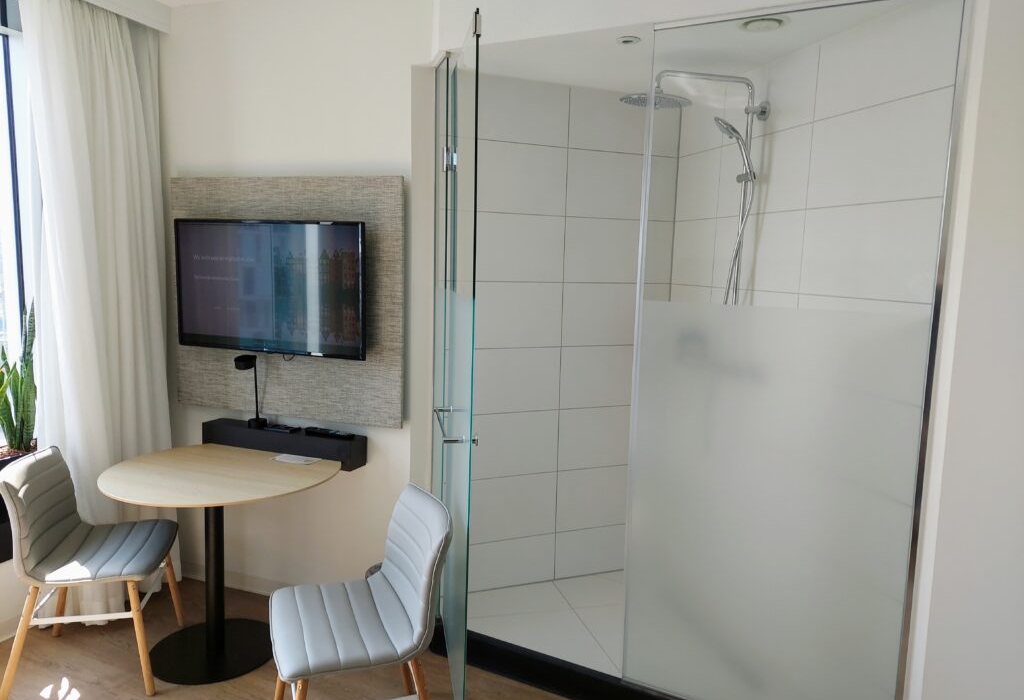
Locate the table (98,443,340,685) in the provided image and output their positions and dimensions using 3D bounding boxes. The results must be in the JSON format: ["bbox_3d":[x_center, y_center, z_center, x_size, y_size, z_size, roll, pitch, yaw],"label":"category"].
[{"bbox_3d":[-1.136,0.822,2.765,0.870,0.740,0.810,4,7,20],"label":"table"}]

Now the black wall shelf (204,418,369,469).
[{"bbox_3d":[-0.994,0.408,3.080,0.760,0.124,0.122,4,7,20],"label":"black wall shelf"}]

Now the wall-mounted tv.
[{"bbox_3d":[-1.026,-0.265,3.003,0.945,0.550,0.050,4,7,20],"label":"wall-mounted tv"}]

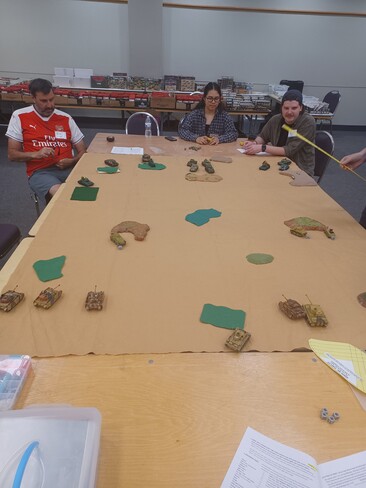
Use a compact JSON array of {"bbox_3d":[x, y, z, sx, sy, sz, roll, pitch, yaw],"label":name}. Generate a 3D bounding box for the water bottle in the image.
[{"bbox_3d":[-0.360,-1.221,3.670,0.067,0.208,0.067,0,30,-4],"label":"water bottle"}]

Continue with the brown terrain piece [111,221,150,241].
[{"bbox_3d":[-0.271,-0.071,1.816,0.200,0.025,0.180,-2,30,-8],"label":"brown terrain piece"}]

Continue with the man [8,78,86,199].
[{"bbox_3d":[-1.135,-0.676,2.994,0.570,1.320,0.680,-17,35,-30],"label":"man"}]

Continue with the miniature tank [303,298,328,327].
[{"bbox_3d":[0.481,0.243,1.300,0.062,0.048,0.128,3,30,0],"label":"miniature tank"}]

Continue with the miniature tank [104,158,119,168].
[{"bbox_3d":[-0.571,-0.653,2.839,0.108,0.043,0.060,23,36,31],"label":"miniature tank"}]

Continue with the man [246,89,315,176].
[{"bbox_3d":[0.888,-0.775,3.365,0.680,1.270,0.600,-19,36,-33],"label":"man"}]

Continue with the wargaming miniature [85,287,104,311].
[{"bbox_3d":[-0.340,0.208,1.373,0.059,0.044,0.100,0,30,-6],"label":"wargaming miniature"}]

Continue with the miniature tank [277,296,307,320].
[{"bbox_3d":[0.423,0.246,1.372,0.059,0.044,0.100,-10,32,-20],"label":"miniature tank"}]

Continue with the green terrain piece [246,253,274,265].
[{"bbox_3d":[0.361,0.066,1.639,0.128,0.010,0.090,1,30,-3],"label":"green terrain piece"}]

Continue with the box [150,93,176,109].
[{"bbox_3d":[-0.299,-2.167,5.338,0.380,0.175,0.300,0,30,-4],"label":"box"}]

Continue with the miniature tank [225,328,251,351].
[{"bbox_3d":[0.189,0.310,1.172,0.051,0.037,0.090,22,35,31],"label":"miniature tank"}]

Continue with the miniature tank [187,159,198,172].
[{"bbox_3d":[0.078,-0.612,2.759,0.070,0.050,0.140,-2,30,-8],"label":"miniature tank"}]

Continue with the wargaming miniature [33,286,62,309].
[{"bbox_3d":[-0.524,0.202,1.369,0.059,0.044,0.100,15,32,20],"label":"wargaming miniature"}]

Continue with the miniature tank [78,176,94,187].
[{"bbox_3d":[-0.658,-0.428,2.388,0.108,0.047,0.060,24,36,32],"label":"miniature tank"}]

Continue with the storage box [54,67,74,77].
[{"bbox_3d":[-2.207,-3.218,6.599,0.340,0.150,0.270,0,30,-4],"label":"storage box"}]

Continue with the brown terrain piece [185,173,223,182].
[{"bbox_3d":[0.161,-0.504,2.673,0.285,0.014,0.155,3,30,1],"label":"brown terrain piece"}]

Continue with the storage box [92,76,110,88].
[{"bbox_3d":[-1.594,-3.113,6.788,0.340,0.240,0.240,1,30,-3],"label":"storage box"}]

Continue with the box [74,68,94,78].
[{"bbox_3d":[-1.853,-3.211,6.627,0.345,0.150,0.270,0,30,-4],"label":"box"}]

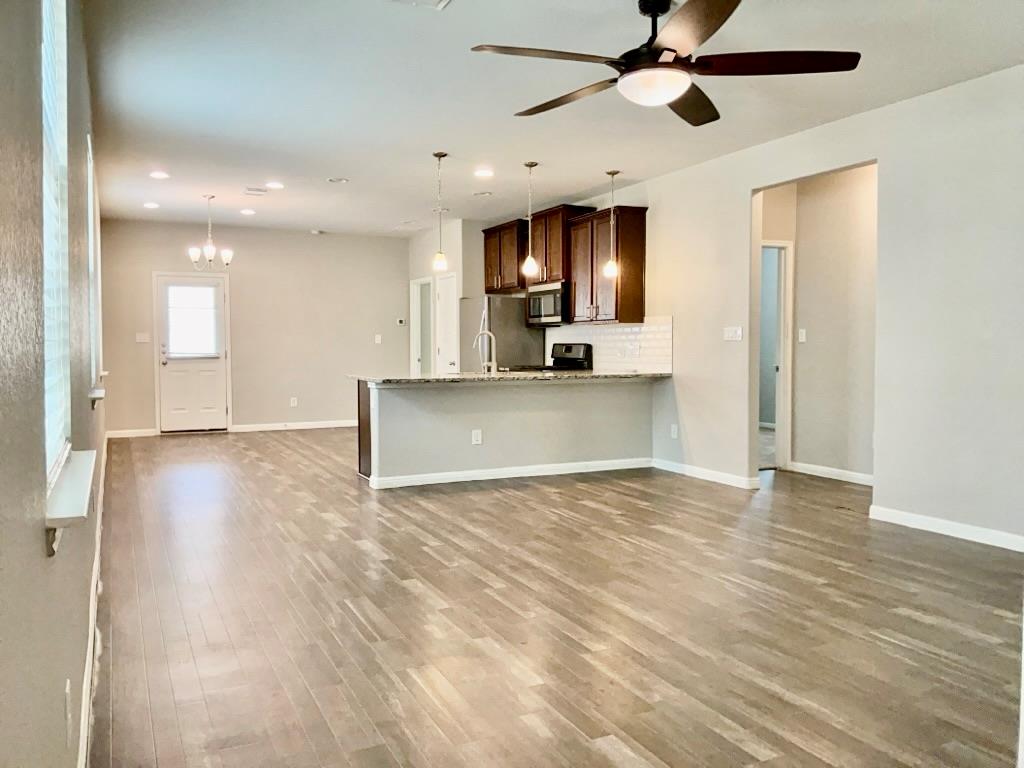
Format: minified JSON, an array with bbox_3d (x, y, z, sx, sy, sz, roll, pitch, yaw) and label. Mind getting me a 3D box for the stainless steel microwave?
[{"bbox_3d":[0.543,-0.867,8.698,0.420,0.430,0.760,-1,3,-26],"label":"stainless steel microwave"}]

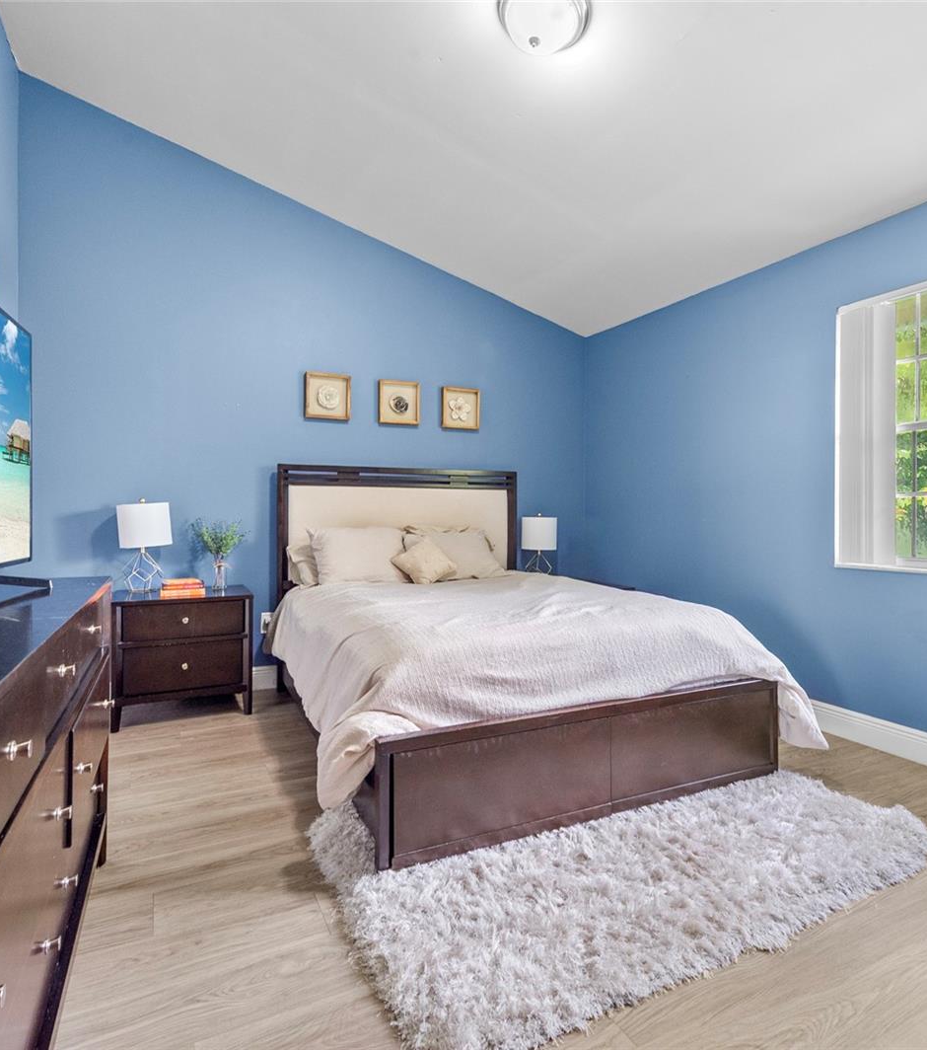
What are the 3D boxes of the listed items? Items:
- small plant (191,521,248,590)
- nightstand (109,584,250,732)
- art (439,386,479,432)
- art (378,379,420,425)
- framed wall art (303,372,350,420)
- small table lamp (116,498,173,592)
[{"bbox_3d":[-1.328,0.166,3.348,0.270,0.385,0.250,0,1,-27],"label":"small plant"},{"bbox_3d":[-1.465,0.668,3.207,0.635,0.618,0.413,0,1,-27],"label":"nightstand"},{"bbox_3d":[-0.018,-0.784,4.141,0.274,0.273,0.035,0,1,-27],"label":"art"},{"bbox_3d":[-0.413,-0.781,3.942,0.267,0.272,0.035,0,1,-27],"label":"art"},{"bbox_3d":[-0.825,-0.776,3.735,0.271,0.268,0.035,0,1,-27],"label":"framed wall art"},{"bbox_3d":[-1.659,0.111,3.198,0.250,0.495,0.250,0,1,-27],"label":"small table lamp"}]

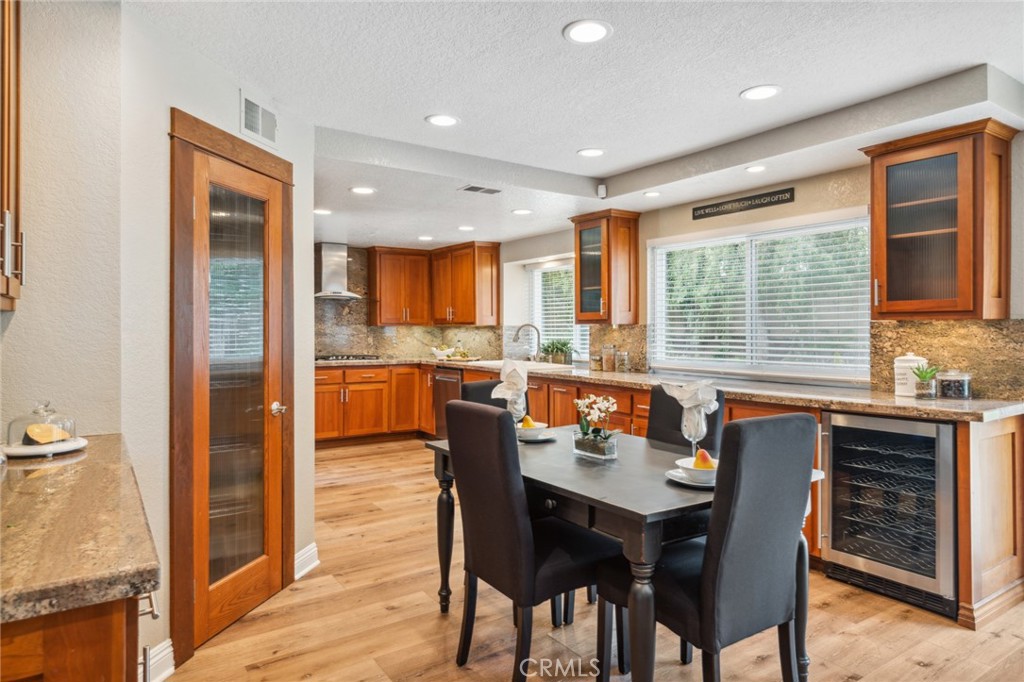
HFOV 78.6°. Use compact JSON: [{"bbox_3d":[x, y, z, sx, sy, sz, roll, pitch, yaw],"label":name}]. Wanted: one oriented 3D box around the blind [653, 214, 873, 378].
[{"bbox_3d":[1.660,-0.266,4.418,0.060,0.980,1.720,-1,1,-34],"label":"blind"}]

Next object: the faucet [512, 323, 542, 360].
[{"bbox_3d":[0.159,0.037,6.176,0.273,0.420,0.076,0,1,-22],"label":"faucet"}]

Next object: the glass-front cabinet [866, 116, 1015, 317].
[{"bbox_3d":[2.136,-0.550,3.152,0.379,0.899,0.583,0,1,-34],"label":"glass-front cabinet"}]

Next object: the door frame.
[{"bbox_3d":[-1.227,0.176,2.773,0.110,2.110,0.850,0,1,11],"label":"door frame"}]

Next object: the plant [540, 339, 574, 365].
[{"bbox_3d":[0.456,0.121,6.386,0.180,0.280,0.360,-1,1,-34],"label":"plant"}]

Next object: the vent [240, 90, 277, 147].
[{"bbox_3d":[-1.145,-1.007,2.859,0.030,0.202,0.308,0,1,11],"label":"vent"}]

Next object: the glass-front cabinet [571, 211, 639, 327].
[{"bbox_3d":[0.774,-0.580,5.135,0.379,0.889,0.495,0,1,-34],"label":"glass-front cabinet"}]

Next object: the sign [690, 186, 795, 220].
[{"bbox_3d":[1.591,-0.951,4.384,0.020,0.092,0.820,-1,1,-34],"label":"sign"}]

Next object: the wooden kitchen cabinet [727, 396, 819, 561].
[{"bbox_3d":[1.685,0.750,3.675,0.610,0.840,0.600,-1,1,-34],"label":"wooden kitchen cabinet"}]

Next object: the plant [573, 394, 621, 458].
[{"bbox_3d":[0.344,0.344,2.549,0.116,0.247,0.177,0,1,-34],"label":"plant"}]

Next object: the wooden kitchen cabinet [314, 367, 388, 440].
[{"bbox_3d":[-1.900,0.662,6.874,0.924,0.798,0.596,0,1,-34],"label":"wooden kitchen cabinet"}]

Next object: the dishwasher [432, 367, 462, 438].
[{"bbox_3d":[-0.422,0.705,6.777,0.610,0.820,0.600,-1,1,-34],"label":"dishwasher"}]

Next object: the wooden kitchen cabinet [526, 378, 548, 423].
[{"bbox_3d":[0.436,0.692,5.439,0.606,0.798,0.374,0,1,-34],"label":"wooden kitchen cabinet"}]

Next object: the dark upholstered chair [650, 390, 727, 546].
[{"bbox_3d":[0.649,0.731,2.842,0.570,1.000,0.450,-1,1,-34],"label":"dark upholstered chair"}]

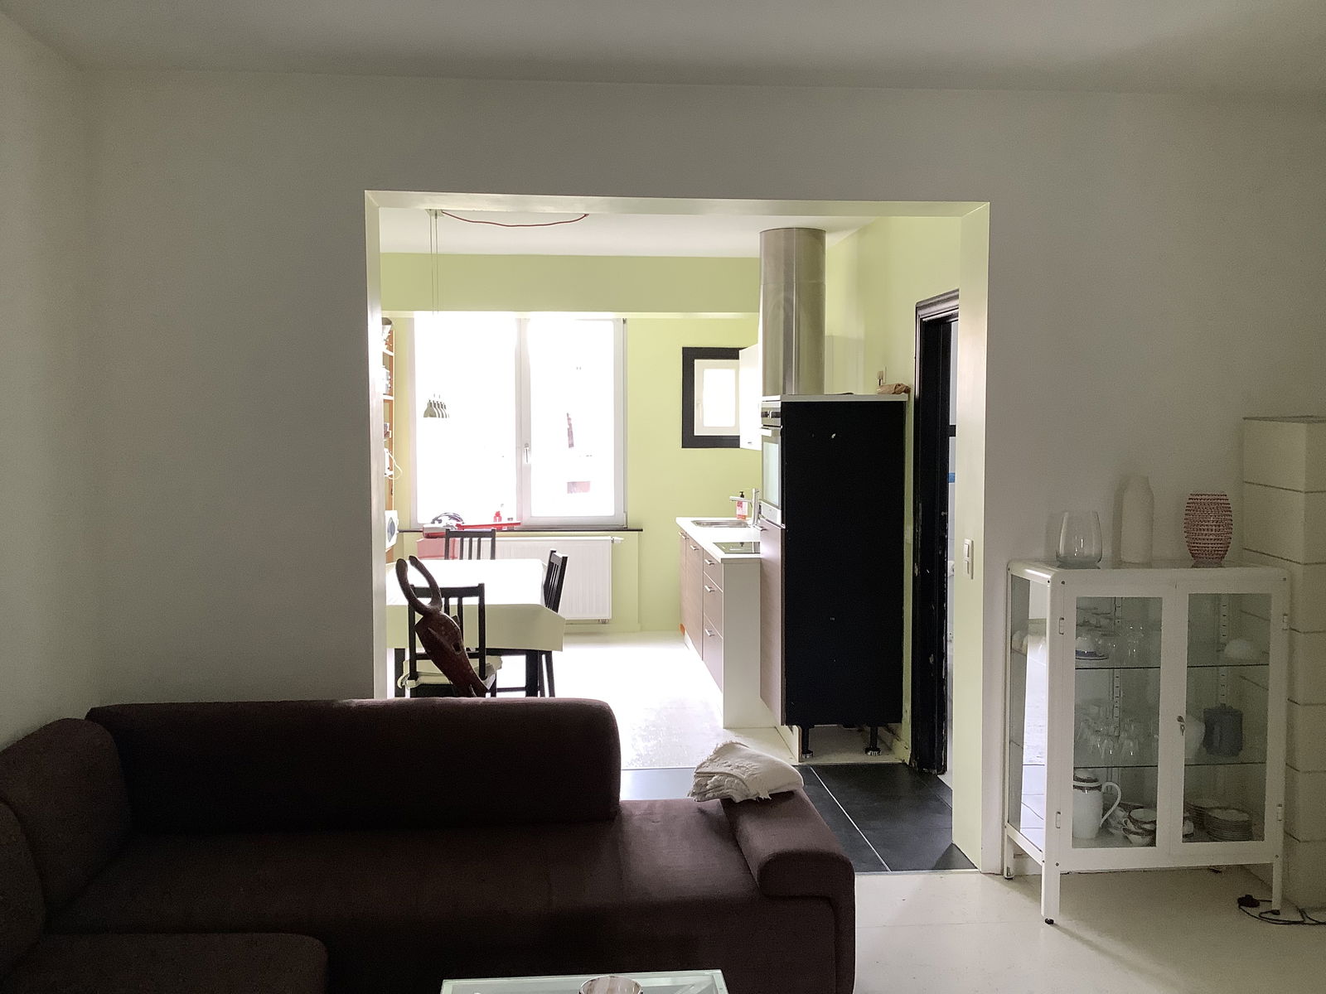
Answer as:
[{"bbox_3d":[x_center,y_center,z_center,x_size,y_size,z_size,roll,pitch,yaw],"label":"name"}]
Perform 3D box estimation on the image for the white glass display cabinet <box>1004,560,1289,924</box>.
[{"bbox_3d":[1.611,0.791,4.007,0.800,1.135,0.395,0,3,-4],"label":"white glass display cabinet"}]

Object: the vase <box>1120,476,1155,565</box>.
[{"bbox_3d":[1.611,0.074,4.022,0.104,0.293,0.104,0,3,-4],"label":"vase"}]

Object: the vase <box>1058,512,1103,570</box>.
[{"bbox_3d":[1.403,0.138,3.995,0.145,0.172,0.145,0,3,-4],"label":"vase"}]

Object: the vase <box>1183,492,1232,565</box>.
[{"bbox_3d":[1.846,0.103,4.012,0.149,0.234,0.149,0,3,-4],"label":"vase"}]

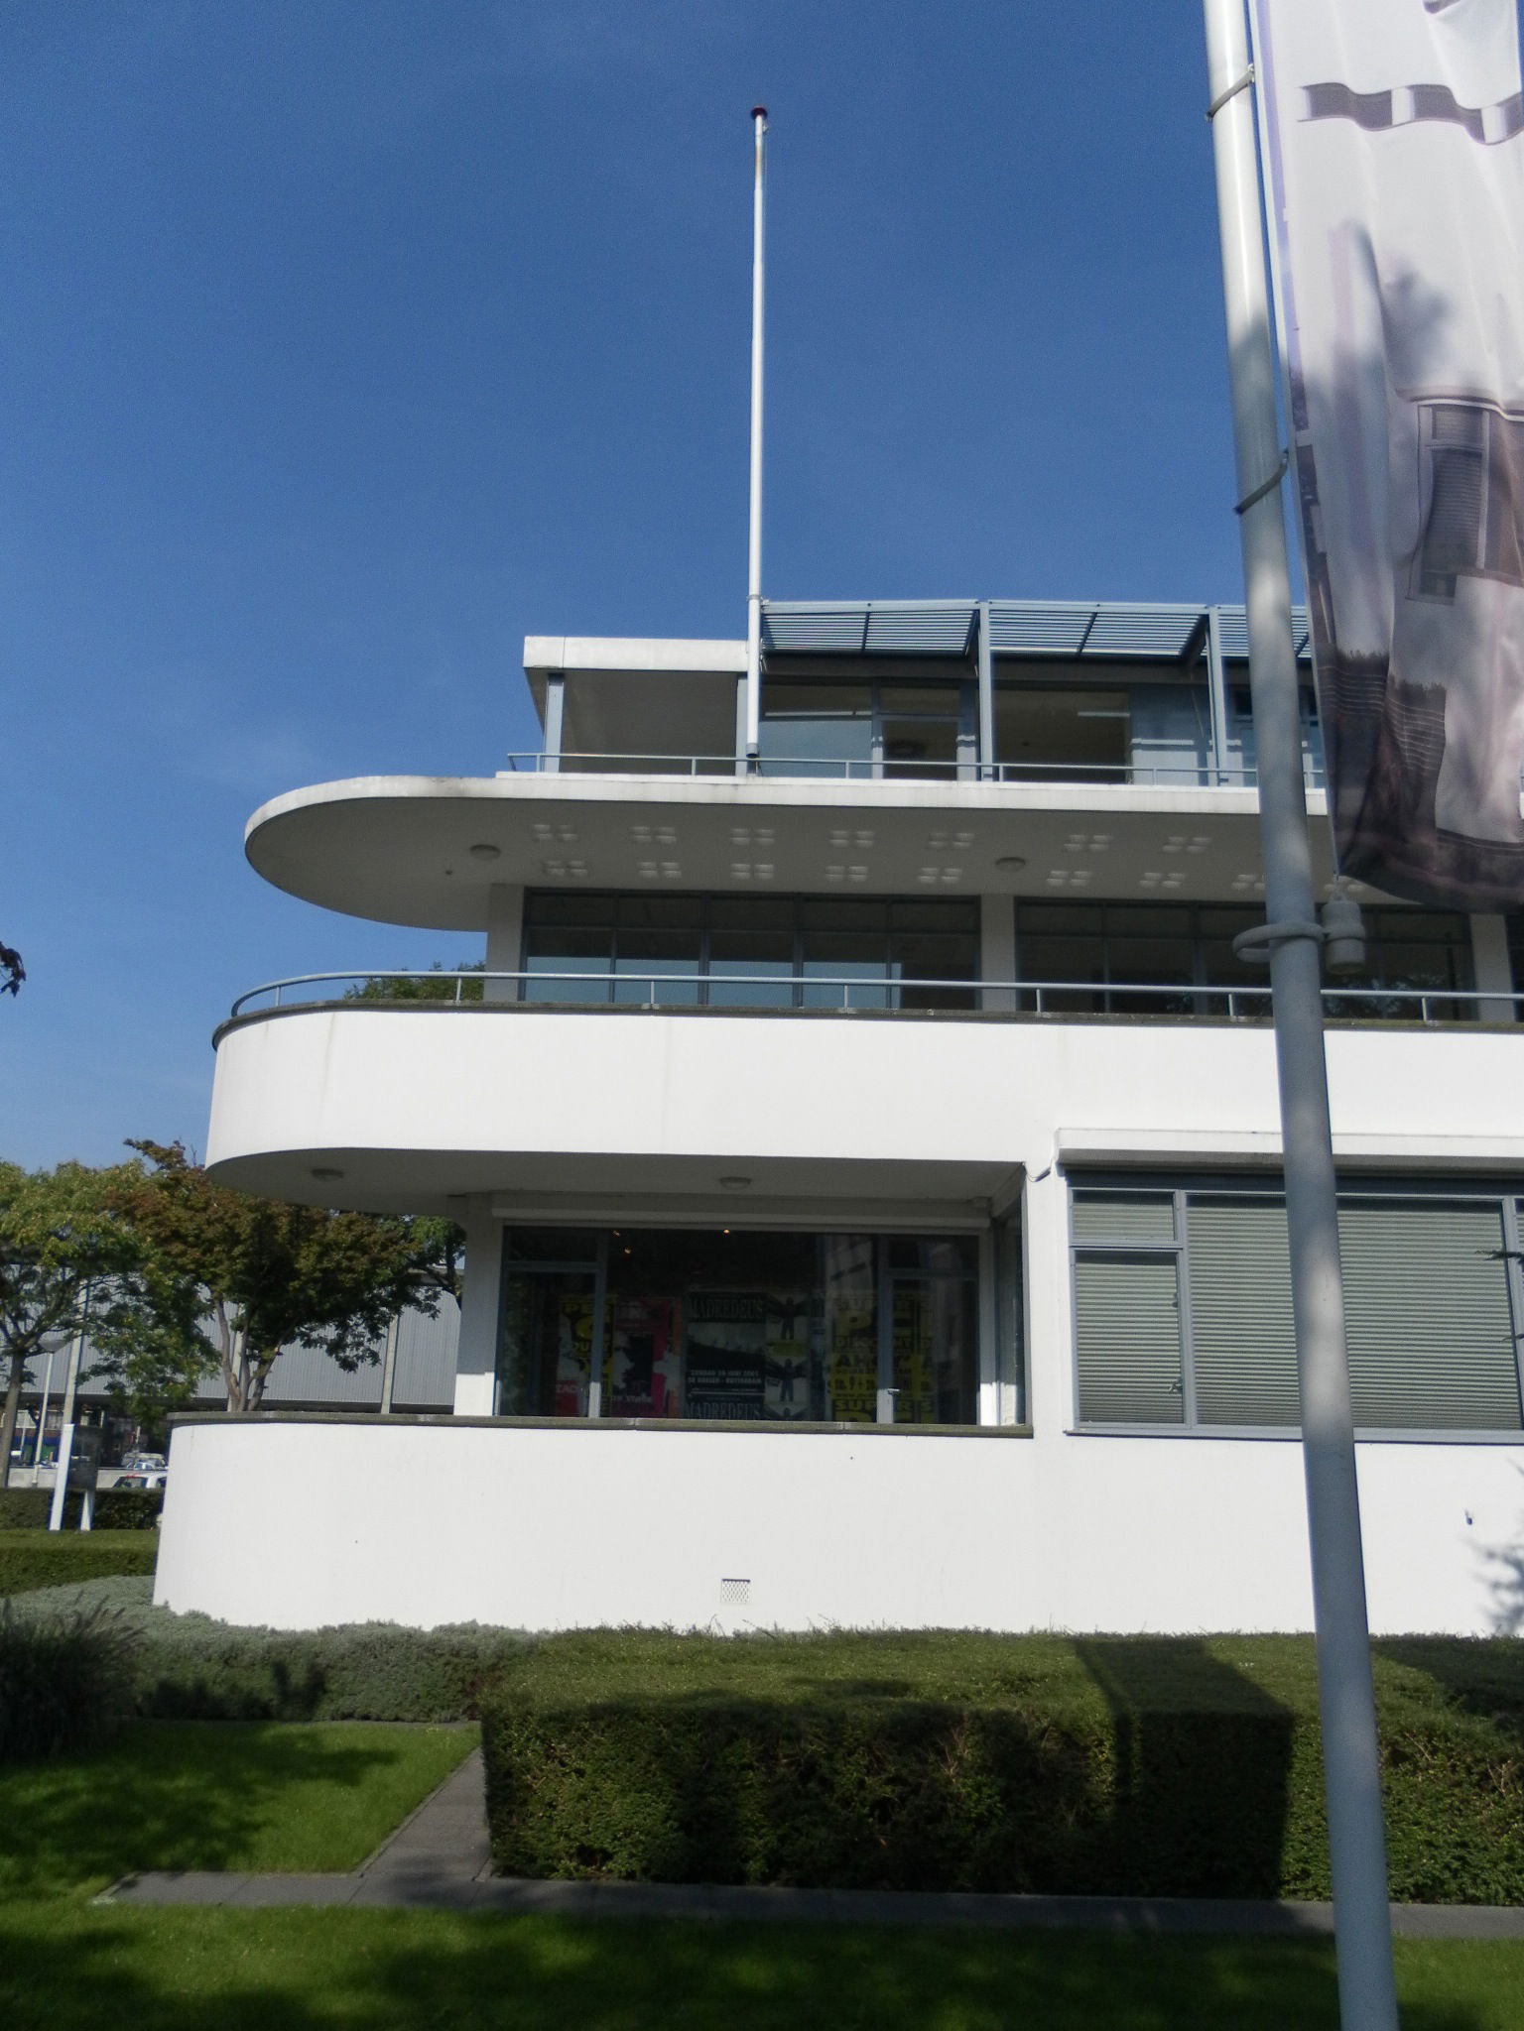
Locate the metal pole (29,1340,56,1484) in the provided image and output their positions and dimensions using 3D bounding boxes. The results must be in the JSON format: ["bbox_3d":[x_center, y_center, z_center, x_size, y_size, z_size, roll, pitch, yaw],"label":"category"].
[{"bbox_3d":[-25.524,14.170,58.393,0.170,4.950,0.170,1,-15,0],"label":"metal pole"}]

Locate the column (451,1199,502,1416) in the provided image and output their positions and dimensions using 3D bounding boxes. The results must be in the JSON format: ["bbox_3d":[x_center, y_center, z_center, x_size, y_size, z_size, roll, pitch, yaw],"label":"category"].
[{"bbox_3d":[-2.555,2.880,15.076,0.330,2.450,0.330,1,-15,0],"label":"column"}]

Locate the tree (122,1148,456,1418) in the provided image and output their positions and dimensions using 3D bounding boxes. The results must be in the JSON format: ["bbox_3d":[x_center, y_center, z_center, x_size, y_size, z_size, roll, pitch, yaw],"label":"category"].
[{"bbox_3d":[-5.969,4.141,20.648,4.600,6.000,4.500,1,-15,0],"label":"tree"}]

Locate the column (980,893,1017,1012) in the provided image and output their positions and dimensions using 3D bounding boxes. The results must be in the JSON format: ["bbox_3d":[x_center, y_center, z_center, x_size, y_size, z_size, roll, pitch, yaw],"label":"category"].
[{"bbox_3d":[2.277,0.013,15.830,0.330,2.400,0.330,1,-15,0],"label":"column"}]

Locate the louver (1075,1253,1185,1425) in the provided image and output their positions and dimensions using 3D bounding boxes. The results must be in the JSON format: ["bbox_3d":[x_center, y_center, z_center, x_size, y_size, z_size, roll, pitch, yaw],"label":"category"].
[{"bbox_3d":[2.896,2.568,13.042,0.870,1.350,0.080,1,-15,0],"label":"louver"}]

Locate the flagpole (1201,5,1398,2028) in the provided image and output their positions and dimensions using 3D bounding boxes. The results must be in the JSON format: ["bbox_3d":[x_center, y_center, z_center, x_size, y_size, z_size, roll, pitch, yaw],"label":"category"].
[{"bbox_3d":[1.077,-0.949,3.502,0.100,7.100,0.100,1,-15,0],"label":"flagpole"}]

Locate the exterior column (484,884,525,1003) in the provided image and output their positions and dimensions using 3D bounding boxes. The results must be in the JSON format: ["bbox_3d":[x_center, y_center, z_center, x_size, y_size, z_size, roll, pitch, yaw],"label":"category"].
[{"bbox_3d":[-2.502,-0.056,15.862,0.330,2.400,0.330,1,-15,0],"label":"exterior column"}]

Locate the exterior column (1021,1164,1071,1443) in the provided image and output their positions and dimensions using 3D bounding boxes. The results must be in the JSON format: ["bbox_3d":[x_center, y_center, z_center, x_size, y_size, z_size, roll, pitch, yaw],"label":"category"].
[{"bbox_3d":[2.291,2.293,13.210,0.340,2.150,0.330,1,-15,0],"label":"exterior column"}]

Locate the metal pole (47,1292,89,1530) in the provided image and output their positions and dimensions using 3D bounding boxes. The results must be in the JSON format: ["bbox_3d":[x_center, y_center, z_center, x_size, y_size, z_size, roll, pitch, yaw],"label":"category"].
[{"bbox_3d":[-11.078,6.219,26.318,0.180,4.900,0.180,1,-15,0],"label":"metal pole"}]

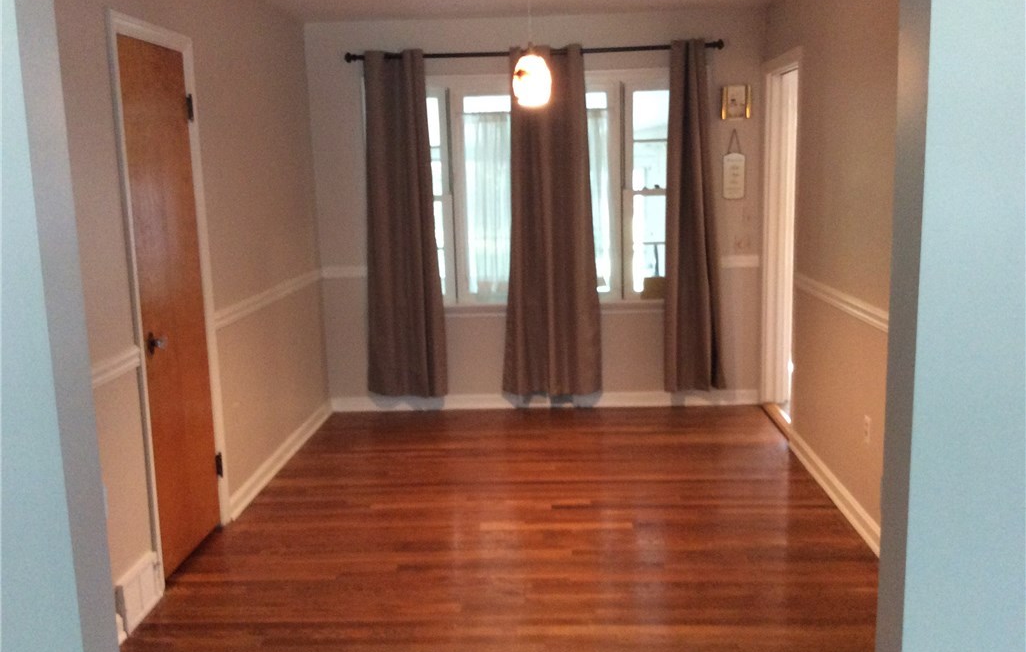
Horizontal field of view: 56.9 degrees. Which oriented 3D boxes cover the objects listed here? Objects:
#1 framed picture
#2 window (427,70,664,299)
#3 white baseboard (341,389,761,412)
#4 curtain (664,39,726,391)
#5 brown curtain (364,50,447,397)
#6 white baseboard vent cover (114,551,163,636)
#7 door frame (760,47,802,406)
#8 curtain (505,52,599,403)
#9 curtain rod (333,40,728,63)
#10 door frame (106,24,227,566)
[{"bbox_3d":[1.345,-1.348,5.710,0.178,0.196,0.030,-1,10,3],"label":"framed picture"},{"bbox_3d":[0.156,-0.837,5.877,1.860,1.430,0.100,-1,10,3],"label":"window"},{"bbox_3d":[0.186,0.487,6.082,2.755,0.100,0.027,-1,10,3],"label":"white baseboard"},{"bbox_3d":[1.115,-0.639,5.764,0.385,2.120,0.105,-1,10,3],"label":"curtain"},{"bbox_3d":[-0.687,-0.603,5.851,0.470,2.130,0.105,-1,10,3],"label":"brown curtain"},{"bbox_3d":[-1.326,0.944,3.366,0.038,0.188,0.301,-1,10,3],"label":"white baseboard vent cover"},{"bbox_3d":[1.578,-0.454,5.417,0.140,2.110,0.900,-1,10,3],"label":"door frame"},{"bbox_3d":[0.226,-0.619,5.808,0.624,2.130,0.105,-1,10,3],"label":"curtain"},{"bbox_3d":[0.117,-1.633,5.640,2.258,0.060,0.070,-1,10,3],"label":"curtain rod"},{"bbox_3d":[-1.350,-0.090,3.729,0.100,2.108,0.775,-1,10,3],"label":"door frame"}]

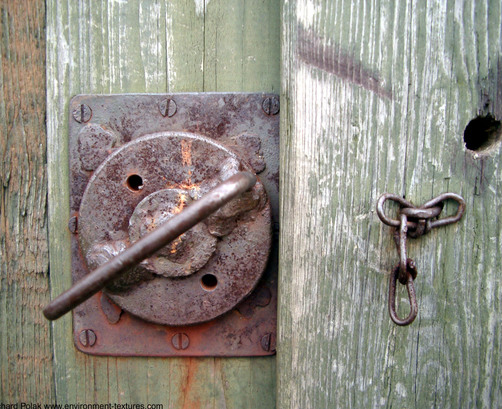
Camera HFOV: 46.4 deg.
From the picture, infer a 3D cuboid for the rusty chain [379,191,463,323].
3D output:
[{"bbox_3d":[0.102,0.033,0.350,0.053,0.079,0.024,0,3,0],"label":"rusty chain"}]

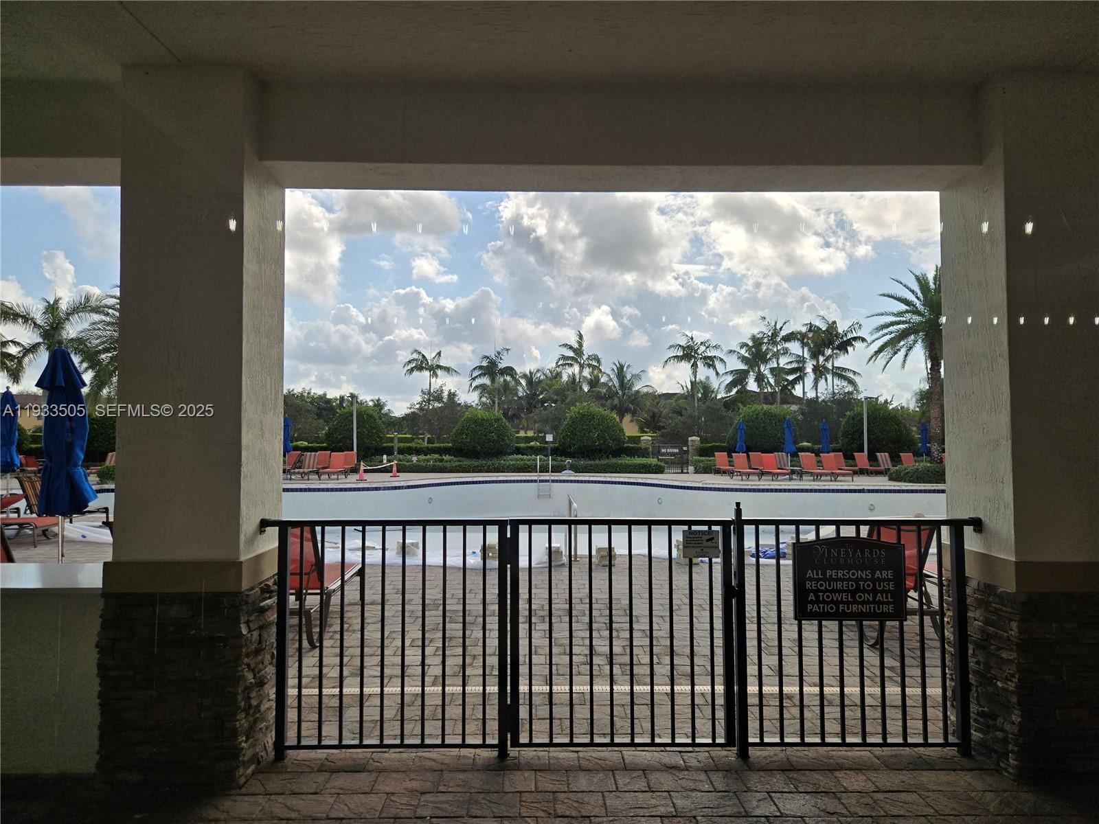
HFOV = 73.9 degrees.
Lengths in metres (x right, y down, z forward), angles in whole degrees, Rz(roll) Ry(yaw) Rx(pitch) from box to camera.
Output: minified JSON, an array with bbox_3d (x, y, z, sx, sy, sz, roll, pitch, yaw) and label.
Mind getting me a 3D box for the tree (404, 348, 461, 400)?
[{"bbox_3d":[-8.924,-0.686,55.000,4.330,8.370,4.330,0,-2,-1],"label":"tree"}]

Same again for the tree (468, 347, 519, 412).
[{"bbox_3d":[-3.882,-0.611,52.000,3.790,8.000,3.790,0,-2,-1],"label":"tree"}]

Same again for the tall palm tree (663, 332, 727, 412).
[{"bbox_3d":[10.349,-1.173,52.069,4.500,9.141,4.500,0,-2,0],"label":"tall palm tree"}]

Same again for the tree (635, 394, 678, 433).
[{"bbox_3d":[7.399,1.039,50.993,3.200,4.664,3.200,0,-2,0],"label":"tree"}]

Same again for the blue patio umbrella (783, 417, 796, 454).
[{"bbox_3d":[9.635,1.416,29.268,0.500,2.420,0.500,0,-2,0],"label":"blue patio umbrella"}]

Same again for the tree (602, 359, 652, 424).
[{"bbox_3d":[5.533,-0.140,52.000,4.000,7.020,4.000,0,-2,-1],"label":"tree"}]

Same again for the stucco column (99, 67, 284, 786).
[{"bbox_3d":[-1.787,0.081,3.801,0.665,3.380,0.650,0,-2,-1],"label":"stucco column"}]

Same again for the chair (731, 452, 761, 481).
[{"bbox_3d":[7.398,2.068,27.674,0.660,0.970,1.650,0,-2,-1],"label":"chair"}]

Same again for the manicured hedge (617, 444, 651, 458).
[{"bbox_3d":[4.040,2.177,34.646,1.750,1.298,1.000,0,-2,0],"label":"manicured hedge"}]

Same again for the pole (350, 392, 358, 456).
[{"bbox_3d":[-9.057,0.980,33.787,0.380,3.713,0.280,0,-2,-11],"label":"pole"}]

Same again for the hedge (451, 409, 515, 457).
[{"bbox_3d":[-3.167,1.317,34.976,3.100,2.924,2.900,0,-2,0],"label":"hedge"}]

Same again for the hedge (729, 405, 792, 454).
[{"bbox_3d":[10.022,1.219,34.300,3.300,3.100,3.300,0,-2,-1],"label":"hedge"}]

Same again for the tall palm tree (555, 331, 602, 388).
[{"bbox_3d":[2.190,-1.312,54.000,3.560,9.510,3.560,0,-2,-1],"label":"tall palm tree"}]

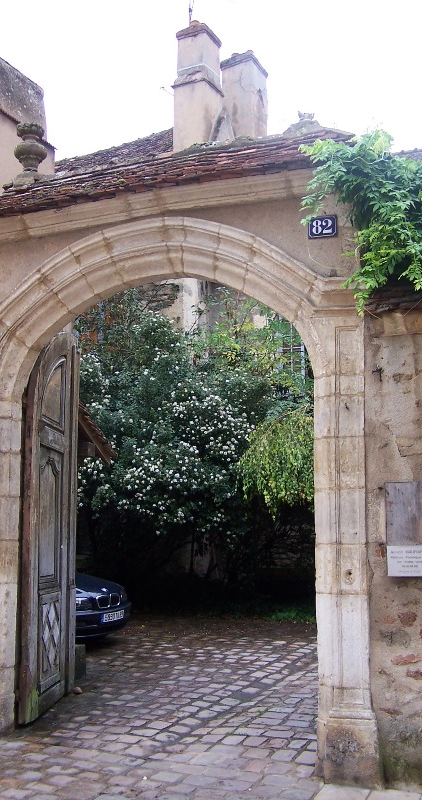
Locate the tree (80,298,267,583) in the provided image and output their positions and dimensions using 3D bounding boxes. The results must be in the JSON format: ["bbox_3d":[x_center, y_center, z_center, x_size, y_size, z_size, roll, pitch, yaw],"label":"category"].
[{"bbox_3d":[-0.730,0.715,13.500,3.500,4.750,3.200,0,-6,-3],"label":"tree"}]

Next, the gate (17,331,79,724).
[{"bbox_3d":[-1.374,0.993,7.490,0.090,3.120,1.250,-1,-6,8],"label":"gate"}]

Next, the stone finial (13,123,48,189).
[{"bbox_3d":[-1.488,-2.009,7.201,0.275,0.530,0.275,0,-6,0],"label":"stone finial"}]

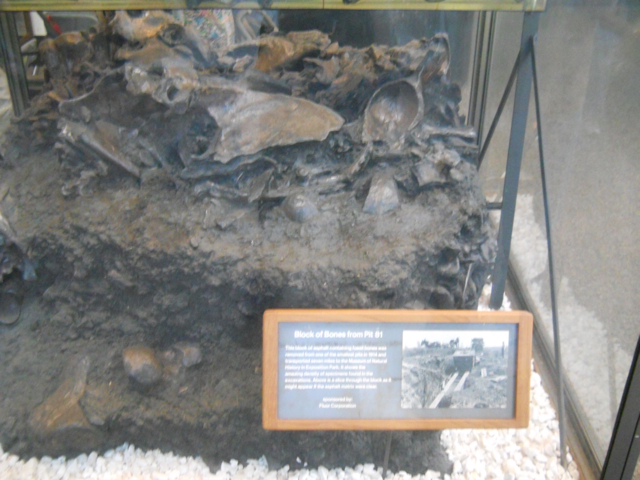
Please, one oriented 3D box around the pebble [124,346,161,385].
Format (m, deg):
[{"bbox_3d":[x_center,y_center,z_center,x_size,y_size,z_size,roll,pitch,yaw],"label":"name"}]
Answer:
[{"bbox_3d":[-0.435,0.308,1.670,0.092,0.083,0.077,-2,23,-5],"label":"pebble"}]

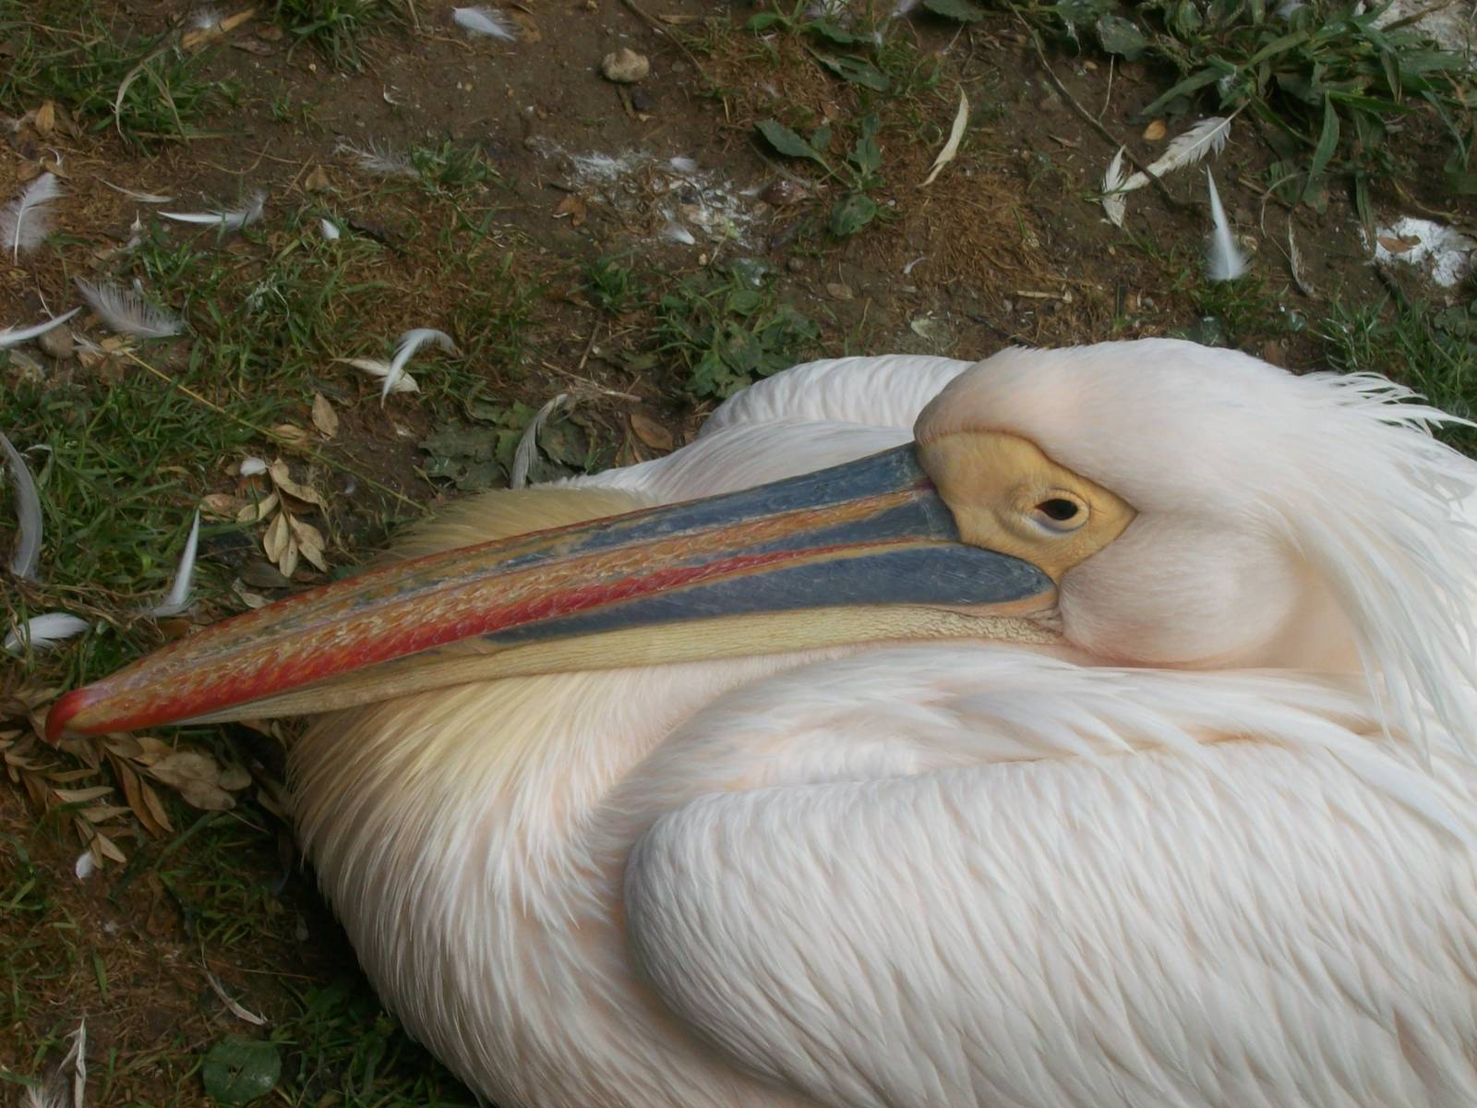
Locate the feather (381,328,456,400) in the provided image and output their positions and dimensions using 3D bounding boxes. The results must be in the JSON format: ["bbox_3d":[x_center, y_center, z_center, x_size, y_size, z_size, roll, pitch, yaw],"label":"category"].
[{"bbox_3d":[-0.162,-0.095,1.811,0.050,0.018,0.024,-39,63,-24],"label":"feather"}]

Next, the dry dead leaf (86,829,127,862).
[{"bbox_3d":[-0.271,0.126,1.602,0.007,0.007,0.022,-35,60,-24],"label":"dry dead leaf"}]

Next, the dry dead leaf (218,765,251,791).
[{"bbox_3d":[-0.221,0.098,1.621,0.016,0.007,0.013,0,52,0],"label":"dry dead leaf"}]

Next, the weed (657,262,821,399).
[{"bbox_3d":[0.001,-0.111,1.818,0.080,0.035,0.078,0,54,0],"label":"weed"}]

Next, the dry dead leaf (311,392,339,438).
[{"bbox_3d":[-0.195,-0.065,1.754,0.011,0.007,0.029,-15,54,-12],"label":"dry dead leaf"}]

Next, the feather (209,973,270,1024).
[{"bbox_3d":[-0.221,0.196,1.625,0.039,0.010,0.007,33,57,24],"label":"feather"}]

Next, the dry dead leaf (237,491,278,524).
[{"bbox_3d":[-0.227,-0.021,1.758,0.025,0.009,0.011,-34,61,-22],"label":"dry dead leaf"}]

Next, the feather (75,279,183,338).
[{"bbox_3d":[-0.304,-0.119,1.832,0.067,0.015,0.024,27,58,18],"label":"feather"}]

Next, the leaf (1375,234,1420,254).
[{"bbox_3d":[0.325,-0.153,1.827,0.021,0.006,0.011,8,52,6],"label":"leaf"}]

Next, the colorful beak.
[{"bbox_3d":[-0.083,0.029,1.465,0.401,0.062,0.056,-10,51,12],"label":"colorful beak"}]

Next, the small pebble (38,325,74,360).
[{"bbox_3d":[-0.336,-0.104,1.826,0.018,0.013,0.019,0,54,0],"label":"small pebble"}]

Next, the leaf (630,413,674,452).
[{"bbox_3d":[-0.042,-0.059,1.795,0.012,0.008,0.030,-35,61,-23],"label":"leaf"}]

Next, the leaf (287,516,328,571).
[{"bbox_3d":[-0.201,-0.006,1.746,0.012,0.010,0.039,-25,58,-17],"label":"leaf"}]

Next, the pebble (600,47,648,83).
[{"bbox_3d":[-0.058,-0.248,1.897,0.025,0.017,0.021,0,52,0],"label":"pebble"}]

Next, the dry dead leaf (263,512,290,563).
[{"bbox_3d":[-0.217,-0.008,1.748,0.012,0.008,0.030,3,54,2],"label":"dry dead leaf"}]

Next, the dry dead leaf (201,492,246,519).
[{"bbox_3d":[-0.239,-0.022,1.723,0.023,0.006,0.010,15,54,12],"label":"dry dead leaf"}]

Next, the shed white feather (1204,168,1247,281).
[{"bbox_3d":[0.236,-0.163,1.825,0.018,0.013,0.073,-1,52,0],"label":"shed white feather"}]

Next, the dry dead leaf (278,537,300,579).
[{"bbox_3d":[-0.211,0.000,1.745,0.008,0.008,0.027,0,54,0],"label":"dry dead leaf"}]

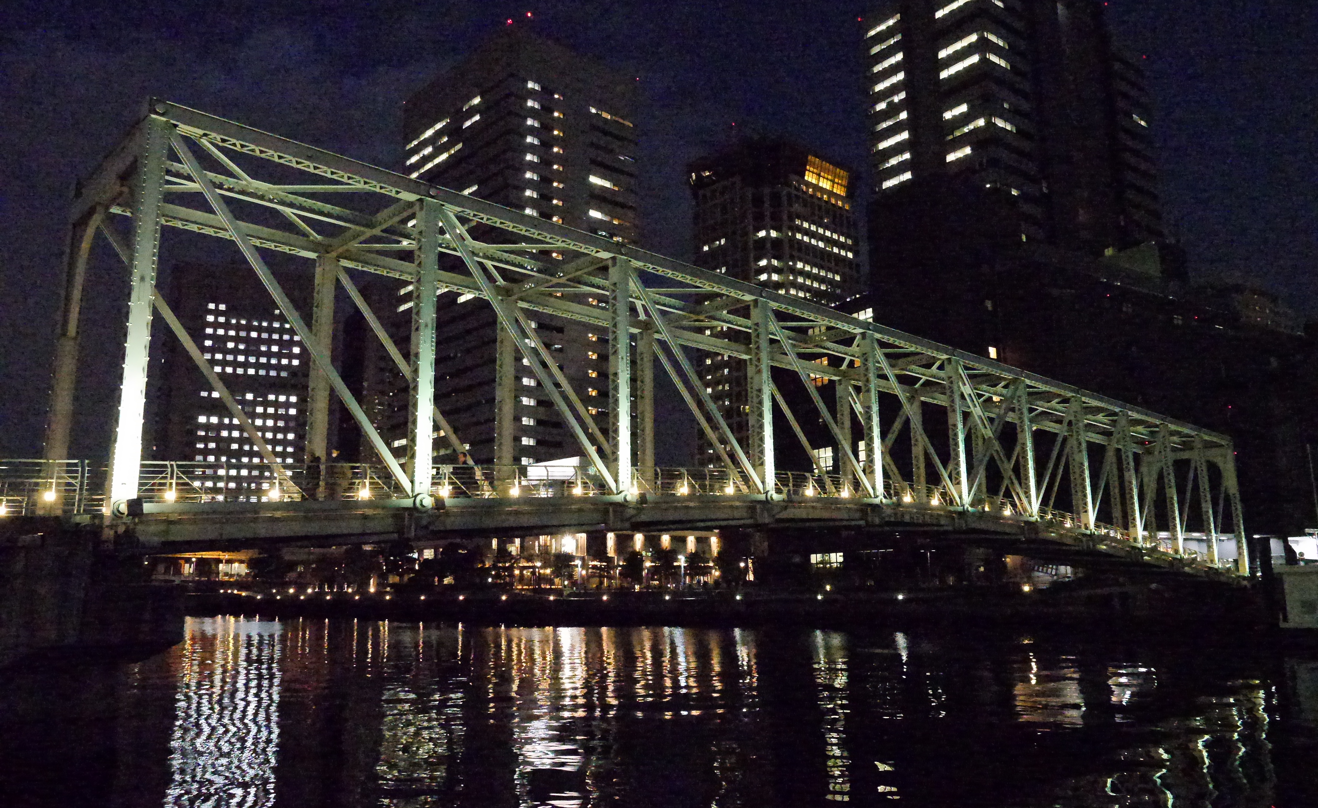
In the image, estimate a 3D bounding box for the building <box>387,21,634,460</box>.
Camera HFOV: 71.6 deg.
[{"bbox_3d":[-32.937,-17.979,207.327,33.798,112.398,47.946,9,-14,-42],"label":"building"}]

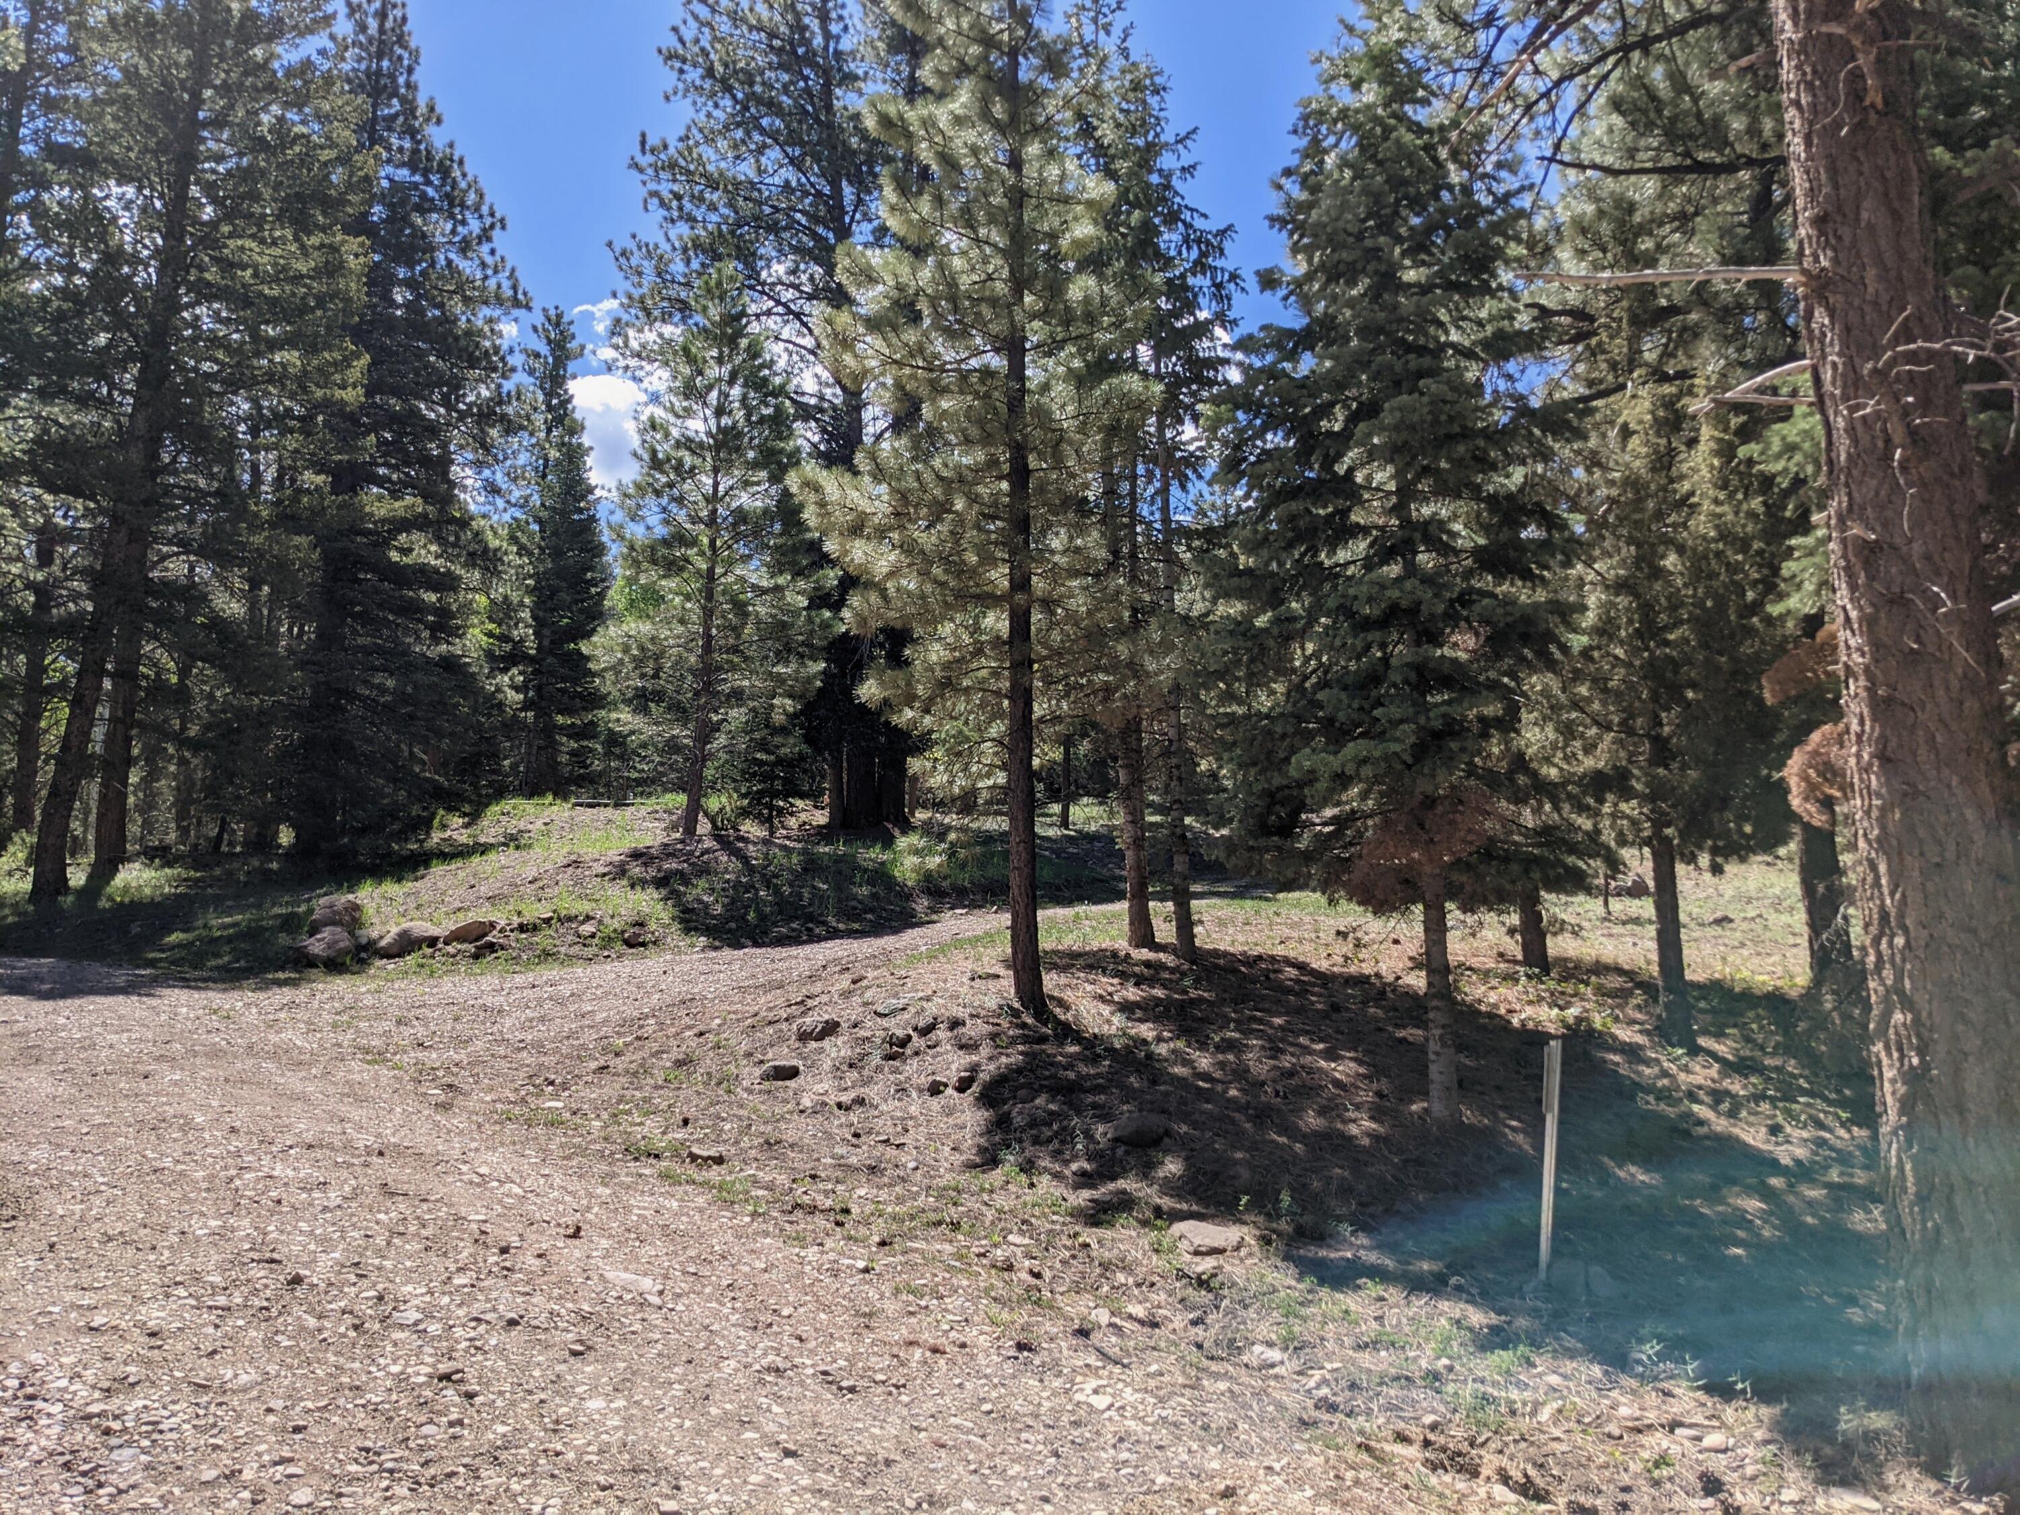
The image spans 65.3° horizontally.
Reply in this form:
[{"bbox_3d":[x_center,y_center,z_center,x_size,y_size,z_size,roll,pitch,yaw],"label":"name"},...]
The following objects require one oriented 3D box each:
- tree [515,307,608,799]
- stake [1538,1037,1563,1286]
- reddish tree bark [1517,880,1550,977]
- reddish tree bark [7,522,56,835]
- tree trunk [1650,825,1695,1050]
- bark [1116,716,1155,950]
[{"bbox_3d":[-11.351,-5.221,39.021,2.400,12.630,2.400,2,-10,-16],"label":"tree"},{"bbox_3d":[2.895,2.169,8.482,0.085,1.290,0.050,3,-8,19],"label":"stake"},{"bbox_3d":[6.185,2.009,18.601,0.280,1.130,0.280,-4,-10,18],"label":"reddish tree bark"},{"bbox_3d":[-18.255,-1.523,29.473,0.440,6.000,0.440,5,-11,-32],"label":"reddish tree bark"},{"bbox_3d":[6.369,1.713,15.179,0.260,2.150,0.260,-5,-10,22],"label":"tree trunk"},{"bbox_3d":[1.450,0.860,18.221,0.260,2.660,0.260,-2,-10,4],"label":"bark"}]

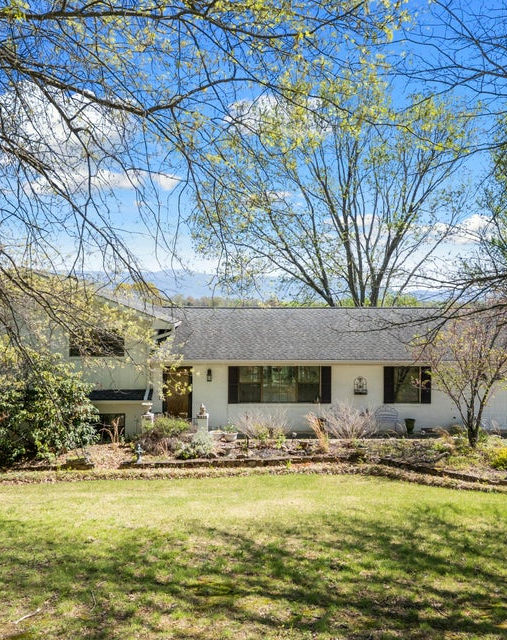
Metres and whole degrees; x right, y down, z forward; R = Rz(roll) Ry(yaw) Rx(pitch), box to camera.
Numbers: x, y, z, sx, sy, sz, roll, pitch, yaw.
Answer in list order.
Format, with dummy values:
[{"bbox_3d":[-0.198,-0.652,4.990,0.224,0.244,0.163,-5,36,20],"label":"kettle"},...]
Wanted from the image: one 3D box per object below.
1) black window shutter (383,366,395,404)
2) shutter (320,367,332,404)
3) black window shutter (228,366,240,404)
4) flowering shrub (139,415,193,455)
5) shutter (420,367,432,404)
[{"bbox_3d":[4.690,2.256,20.400,0.360,1.290,0.045,0,0,0],"label":"black window shutter"},{"bbox_3d":[2.514,2.256,20.400,0.360,1.290,0.045,0,0,0],"label":"shutter"},{"bbox_3d":[-0.683,2.256,20.400,0.360,1.290,0.045,0,0,0],"label":"black window shutter"},{"bbox_3d":[-2.600,3.280,17.200,1.550,1.080,1.350,0,0,0],"label":"flowering shrub"},{"bbox_3d":[5.956,2.256,20.400,0.360,1.290,0.045,0,0,0],"label":"shutter"}]

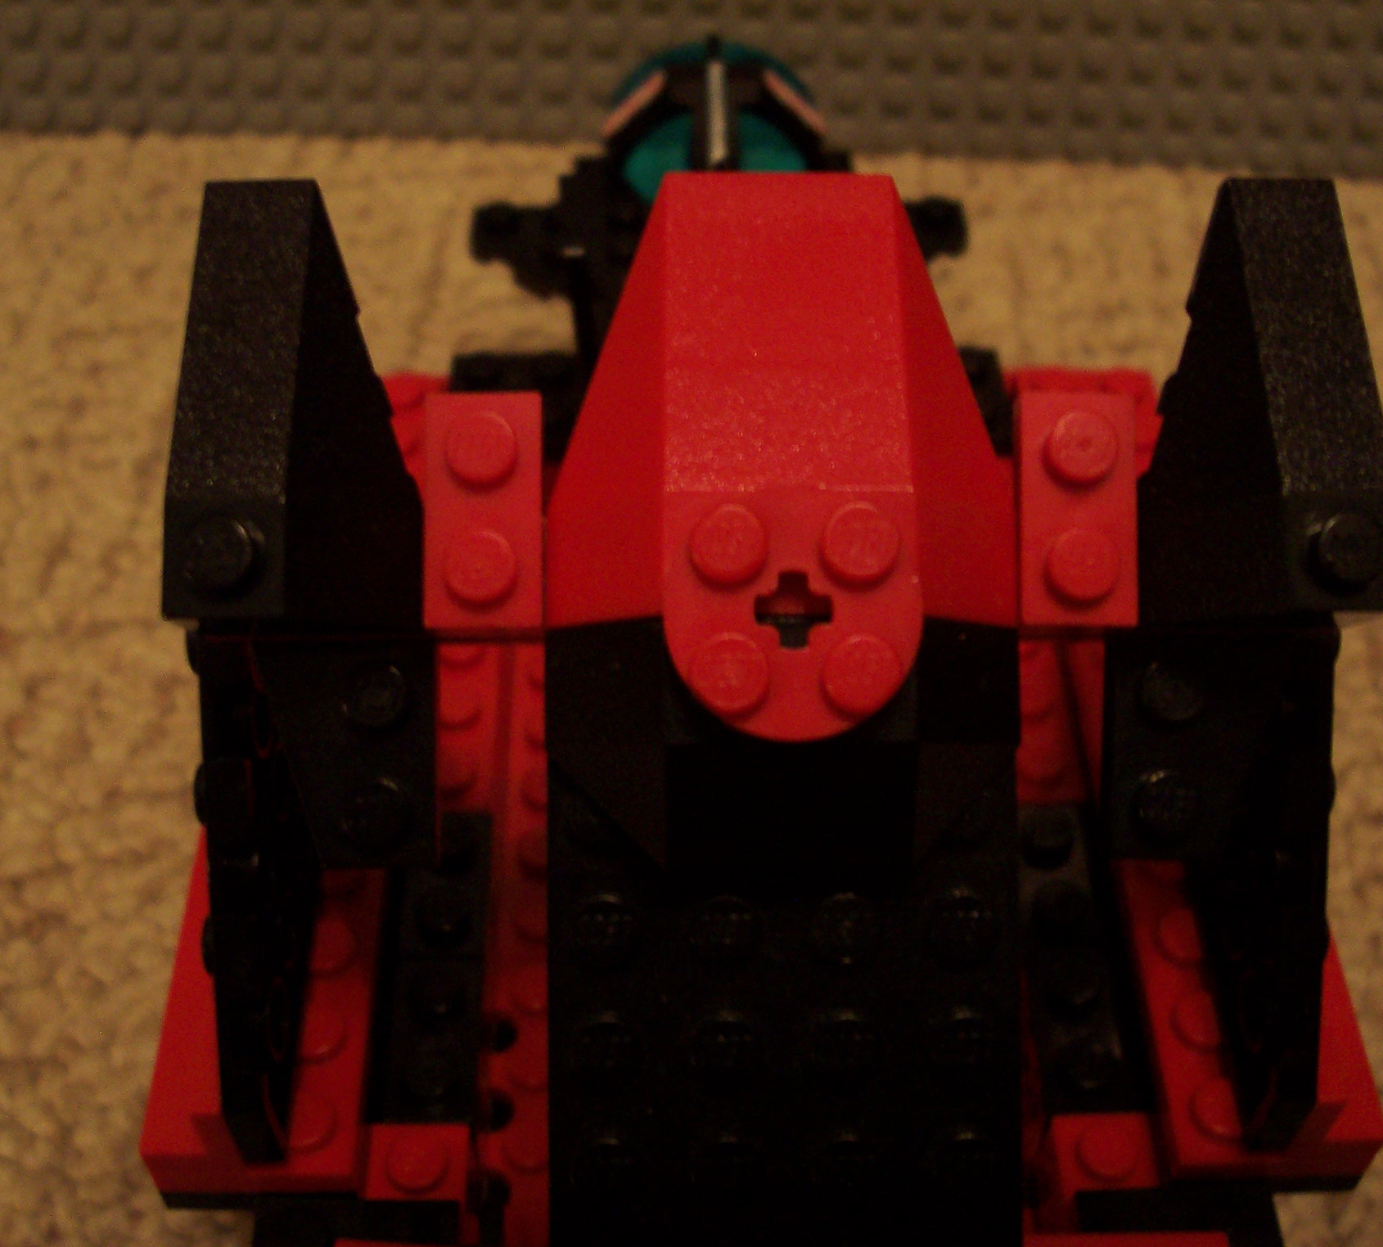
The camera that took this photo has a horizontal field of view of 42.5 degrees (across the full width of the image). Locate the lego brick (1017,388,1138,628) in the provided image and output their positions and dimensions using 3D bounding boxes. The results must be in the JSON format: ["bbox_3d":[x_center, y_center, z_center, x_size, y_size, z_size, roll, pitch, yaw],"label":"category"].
[{"bbox_3d":[0.026,-0.008,0.120,0.008,0.005,0.016,0,84,0],"label":"lego brick"}]

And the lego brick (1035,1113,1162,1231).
[{"bbox_3d":[0.034,0.046,0.148,0.008,0.011,0.008,-1,45,0],"label":"lego brick"}]

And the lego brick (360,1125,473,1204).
[{"bbox_3d":[-0.022,0.047,0.148,0.008,0.011,0.008,-1,45,0],"label":"lego brick"}]

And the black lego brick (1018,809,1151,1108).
[{"bbox_3d":[0.034,0.032,0.162,0.008,0.010,0.032,-1,45,0],"label":"black lego brick"}]

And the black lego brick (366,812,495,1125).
[{"bbox_3d":[-0.022,0.033,0.162,0.008,0.010,0.032,-1,45,0],"label":"black lego brick"}]

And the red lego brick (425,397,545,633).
[{"bbox_3d":[-0.014,-0.008,0.119,0.008,0.005,0.016,0,84,0],"label":"red lego brick"}]

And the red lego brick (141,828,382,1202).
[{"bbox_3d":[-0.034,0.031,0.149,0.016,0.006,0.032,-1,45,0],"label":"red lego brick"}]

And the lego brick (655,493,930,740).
[{"bbox_3d":[0.006,-0.001,0.109,0.016,0.005,0.016,0,84,0],"label":"lego brick"}]

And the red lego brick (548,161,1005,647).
[{"bbox_3d":[0.006,-0.016,0.118,0.032,0.010,0.032,0,84,0],"label":"red lego brick"}]

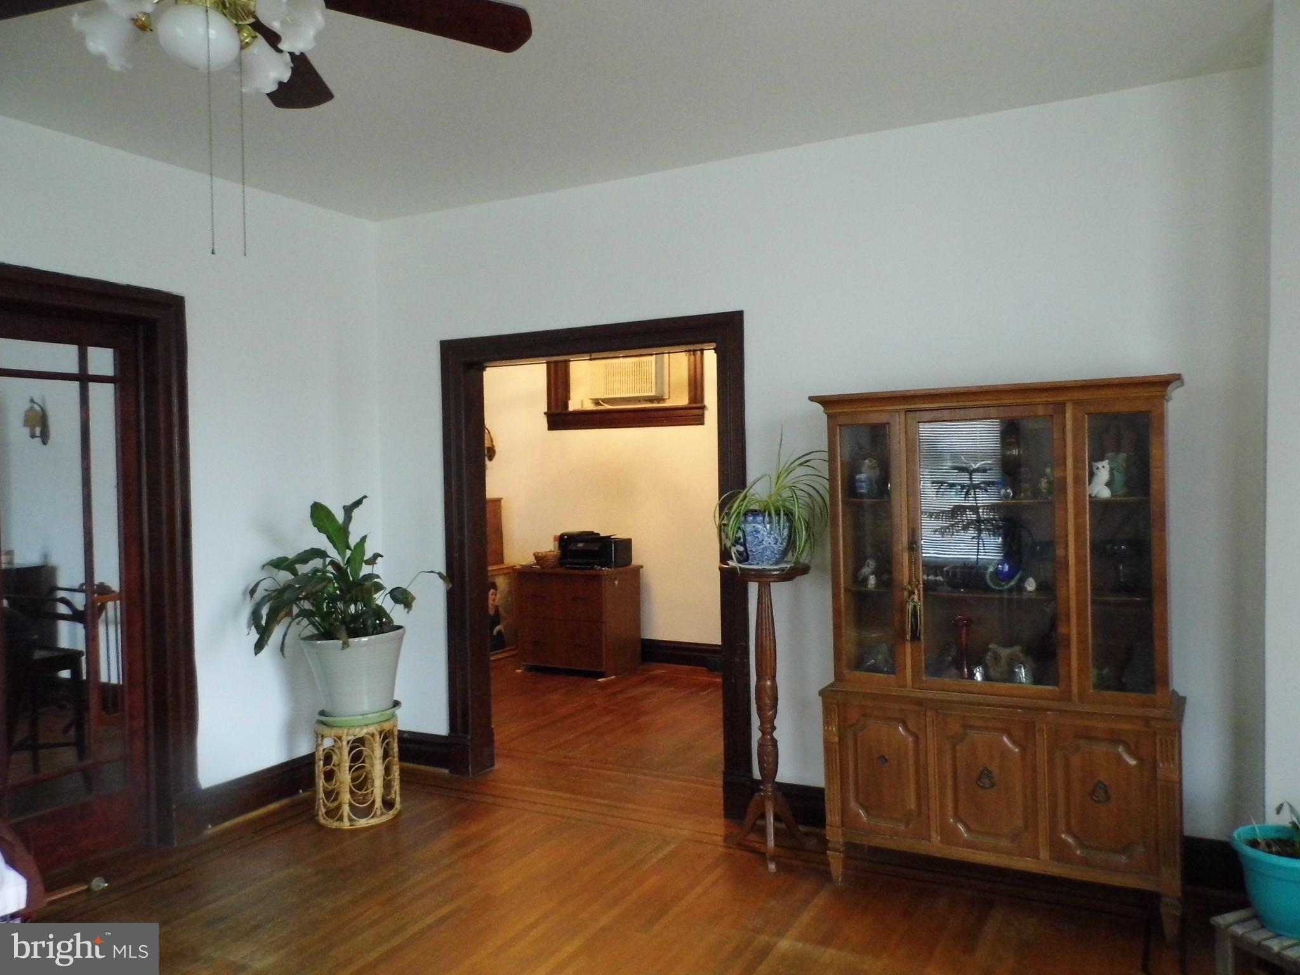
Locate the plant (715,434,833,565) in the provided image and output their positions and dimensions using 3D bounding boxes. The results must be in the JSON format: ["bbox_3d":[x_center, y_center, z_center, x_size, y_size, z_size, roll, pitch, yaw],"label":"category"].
[{"bbox_3d":[0.454,0.053,3.620,0.420,0.510,0.390,-1,1,0],"label":"plant"}]

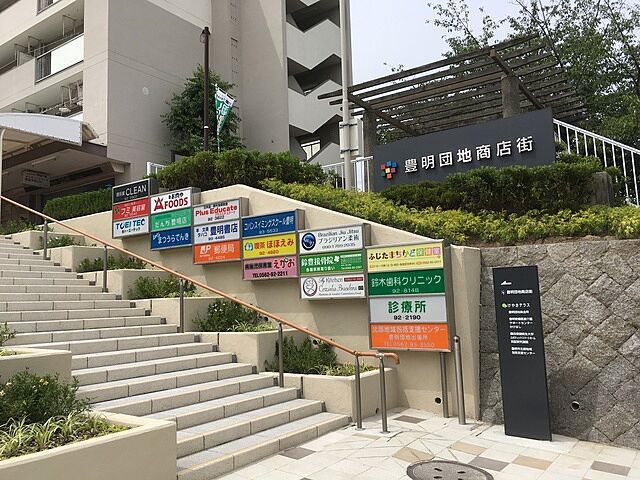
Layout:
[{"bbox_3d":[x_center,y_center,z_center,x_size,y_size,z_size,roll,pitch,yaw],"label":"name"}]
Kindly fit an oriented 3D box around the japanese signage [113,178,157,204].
[{"bbox_3d":[-3.592,-0.920,10.450,1.110,0.341,0.217,-6,-8,34],"label":"japanese signage"}]

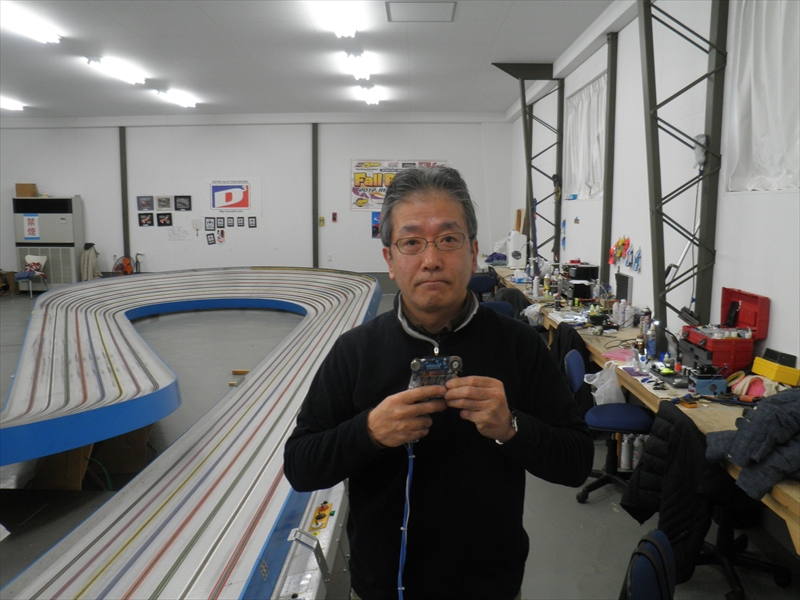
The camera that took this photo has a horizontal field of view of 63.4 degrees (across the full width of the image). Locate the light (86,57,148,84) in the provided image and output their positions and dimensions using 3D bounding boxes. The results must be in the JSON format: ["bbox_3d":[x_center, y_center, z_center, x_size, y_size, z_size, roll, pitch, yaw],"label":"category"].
[{"bbox_3d":[-3.445,-2.777,7.902,0.220,0.100,1.230,1,8,1],"label":"light"}]

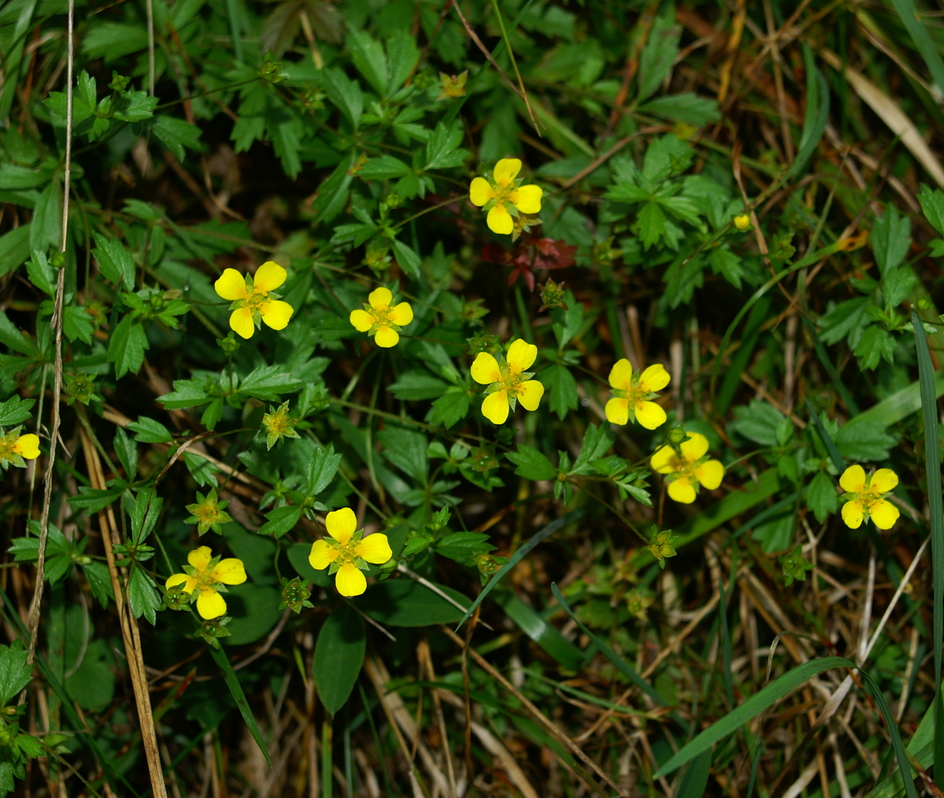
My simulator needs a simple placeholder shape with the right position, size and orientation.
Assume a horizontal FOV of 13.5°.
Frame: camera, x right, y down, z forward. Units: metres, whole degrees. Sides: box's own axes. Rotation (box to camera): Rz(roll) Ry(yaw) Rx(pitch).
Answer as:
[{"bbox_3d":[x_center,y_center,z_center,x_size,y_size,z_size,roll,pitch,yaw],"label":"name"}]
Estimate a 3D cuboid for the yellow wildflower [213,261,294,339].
[{"bbox_3d":[-0.028,-0.013,0.508,0.010,0.004,0.010,0,72,0],"label":"yellow wildflower"}]

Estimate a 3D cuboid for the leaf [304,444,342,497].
[{"bbox_3d":[-0.019,0.009,0.508,0.004,0.002,0.008,21,67,9],"label":"leaf"}]

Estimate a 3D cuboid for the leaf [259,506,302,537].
[{"bbox_3d":[-0.028,0.018,0.574,0.008,0.003,0.004,-31,73,-11],"label":"leaf"}]

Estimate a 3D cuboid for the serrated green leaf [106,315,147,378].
[{"bbox_3d":[-0.048,-0.007,0.560,0.005,0.003,0.009,10,67,4],"label":"serrated green leaf"}]

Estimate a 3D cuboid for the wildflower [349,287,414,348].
[{"bbox_3d":[-0.013,-0.011,0.557,0.009,0.004,0.009,0,76,0],"label":"wildflower"}]

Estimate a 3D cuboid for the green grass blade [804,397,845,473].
[{"bbox_3d":[0.046,0.005,0.516,0.001,0.002,0.011,-25,68,-11],"label":"green grass blade"}]

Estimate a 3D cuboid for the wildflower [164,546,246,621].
[{"bbox_3d":[-0.037,0.026,0.561,0.011,0.004,0.011,0,72,0],"label":"wildflower"}]

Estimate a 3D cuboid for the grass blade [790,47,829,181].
[{"bbox_3d":[0.045,-0.039,0.538,0.004,0.003,0.020,8,64,4],"label":"grass blade"}]

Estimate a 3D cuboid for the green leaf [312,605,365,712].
[{"bbox_3d":[-0.019,0.038,0.579,0.007,0.004,0.017,7,70,3],"label":"green leaf"}]

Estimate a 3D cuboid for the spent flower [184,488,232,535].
[{"bbox_3d":[-0.033,0.014,0.506,0.006,0.003,0.006,0,75,0],"label":"spent flower"}]

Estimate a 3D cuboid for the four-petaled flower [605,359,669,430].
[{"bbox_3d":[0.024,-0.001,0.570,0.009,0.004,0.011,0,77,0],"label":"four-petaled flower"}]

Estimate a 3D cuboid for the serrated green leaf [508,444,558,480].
[{"bbox_3d":[0.008,0.009,0.555,0.008,0.003,0.005,25,69,10],"label":"serrated green leaf"}]

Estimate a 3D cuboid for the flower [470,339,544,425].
[{"bbox_3d":[0.005,-0.002,0.550,0.010,0.004,0.012,0,76,0],"label":"flower"}]

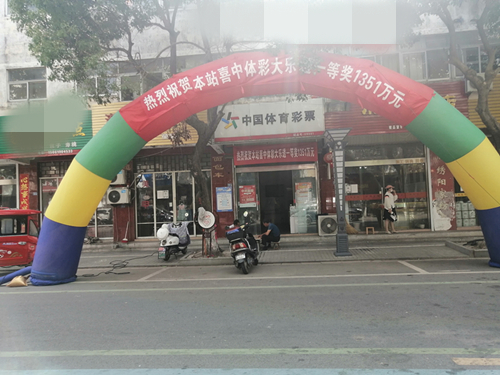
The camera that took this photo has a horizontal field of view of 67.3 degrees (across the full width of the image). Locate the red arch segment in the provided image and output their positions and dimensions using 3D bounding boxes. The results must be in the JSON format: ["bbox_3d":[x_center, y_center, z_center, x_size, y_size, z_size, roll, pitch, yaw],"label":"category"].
[{"bbox_3d":[0.446,-1.932,8.056,6.759,1.952,1.000,-3,-4,5],"label":"red arch segment"}]

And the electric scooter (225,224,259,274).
[{"bbox_3d":[-0.080,1.338,8.701,0.700,1.120,1.820,-3,-4,11],"label":"electric scooter"}]

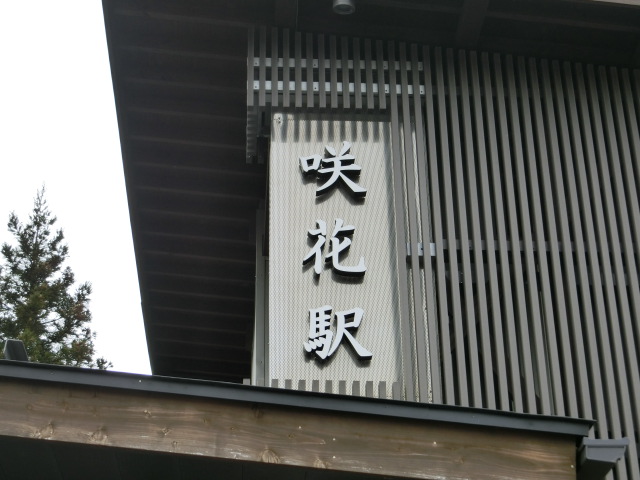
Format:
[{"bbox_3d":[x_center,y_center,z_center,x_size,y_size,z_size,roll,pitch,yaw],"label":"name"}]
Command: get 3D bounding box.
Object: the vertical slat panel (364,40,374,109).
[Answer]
[{"bbox_3d":[0.269,-0.899,7.102,0.035,0.487,0.049,1,-31,-3],"label":"vertical slat panel"}]

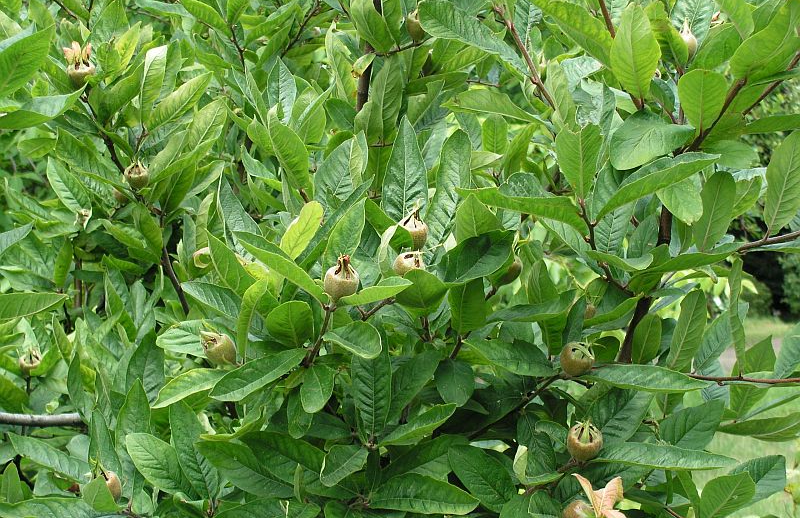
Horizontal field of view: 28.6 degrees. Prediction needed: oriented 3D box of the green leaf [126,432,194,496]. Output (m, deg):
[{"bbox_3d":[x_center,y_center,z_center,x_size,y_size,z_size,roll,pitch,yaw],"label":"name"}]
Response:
[{"bbox_3d":[-0.207,0.181,1.380,0.094,0.040,0.015,42,-26,-15],"label":"green leaf"}]

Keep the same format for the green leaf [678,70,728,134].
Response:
[{"bbox_3d":[0.267,-0.138,1.380,0.044,0.070,0.013,1,36,-1],"label":"green leaf"}]

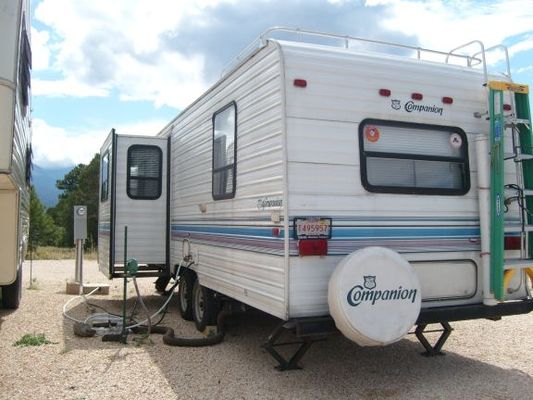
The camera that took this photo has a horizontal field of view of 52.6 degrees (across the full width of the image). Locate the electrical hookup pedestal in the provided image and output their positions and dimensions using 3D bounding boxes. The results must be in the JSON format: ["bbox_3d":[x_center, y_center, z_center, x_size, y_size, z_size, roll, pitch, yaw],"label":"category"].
[{"bbox_3d":[-3.540,0.987,10.697,0.776,1.732,0.420,1,-3,-22],"label":"electrical hookup pedestal"}]

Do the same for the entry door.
[{"bbox_3d":[-1.850,0.065,7.963,0.822,2.061,0.060,1,-3,-22],"label":"entry door"}]

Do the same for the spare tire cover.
[{"bbox_3d":[0.833,0.726,4.097,0.720,0.720,0.190,1,-3,-22],"label":"spare tire cover"}]

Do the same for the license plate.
[{"bbox_3d":[0.363,0.217,4.136,0.318,0.160,0.020,1,-3,-22],"label":"license plate"}]

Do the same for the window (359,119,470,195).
[{"bbox_3d":[1.266,-0.346,4.524,1.123,0.603,0.050,1,-3,-22],"label":"window"}]

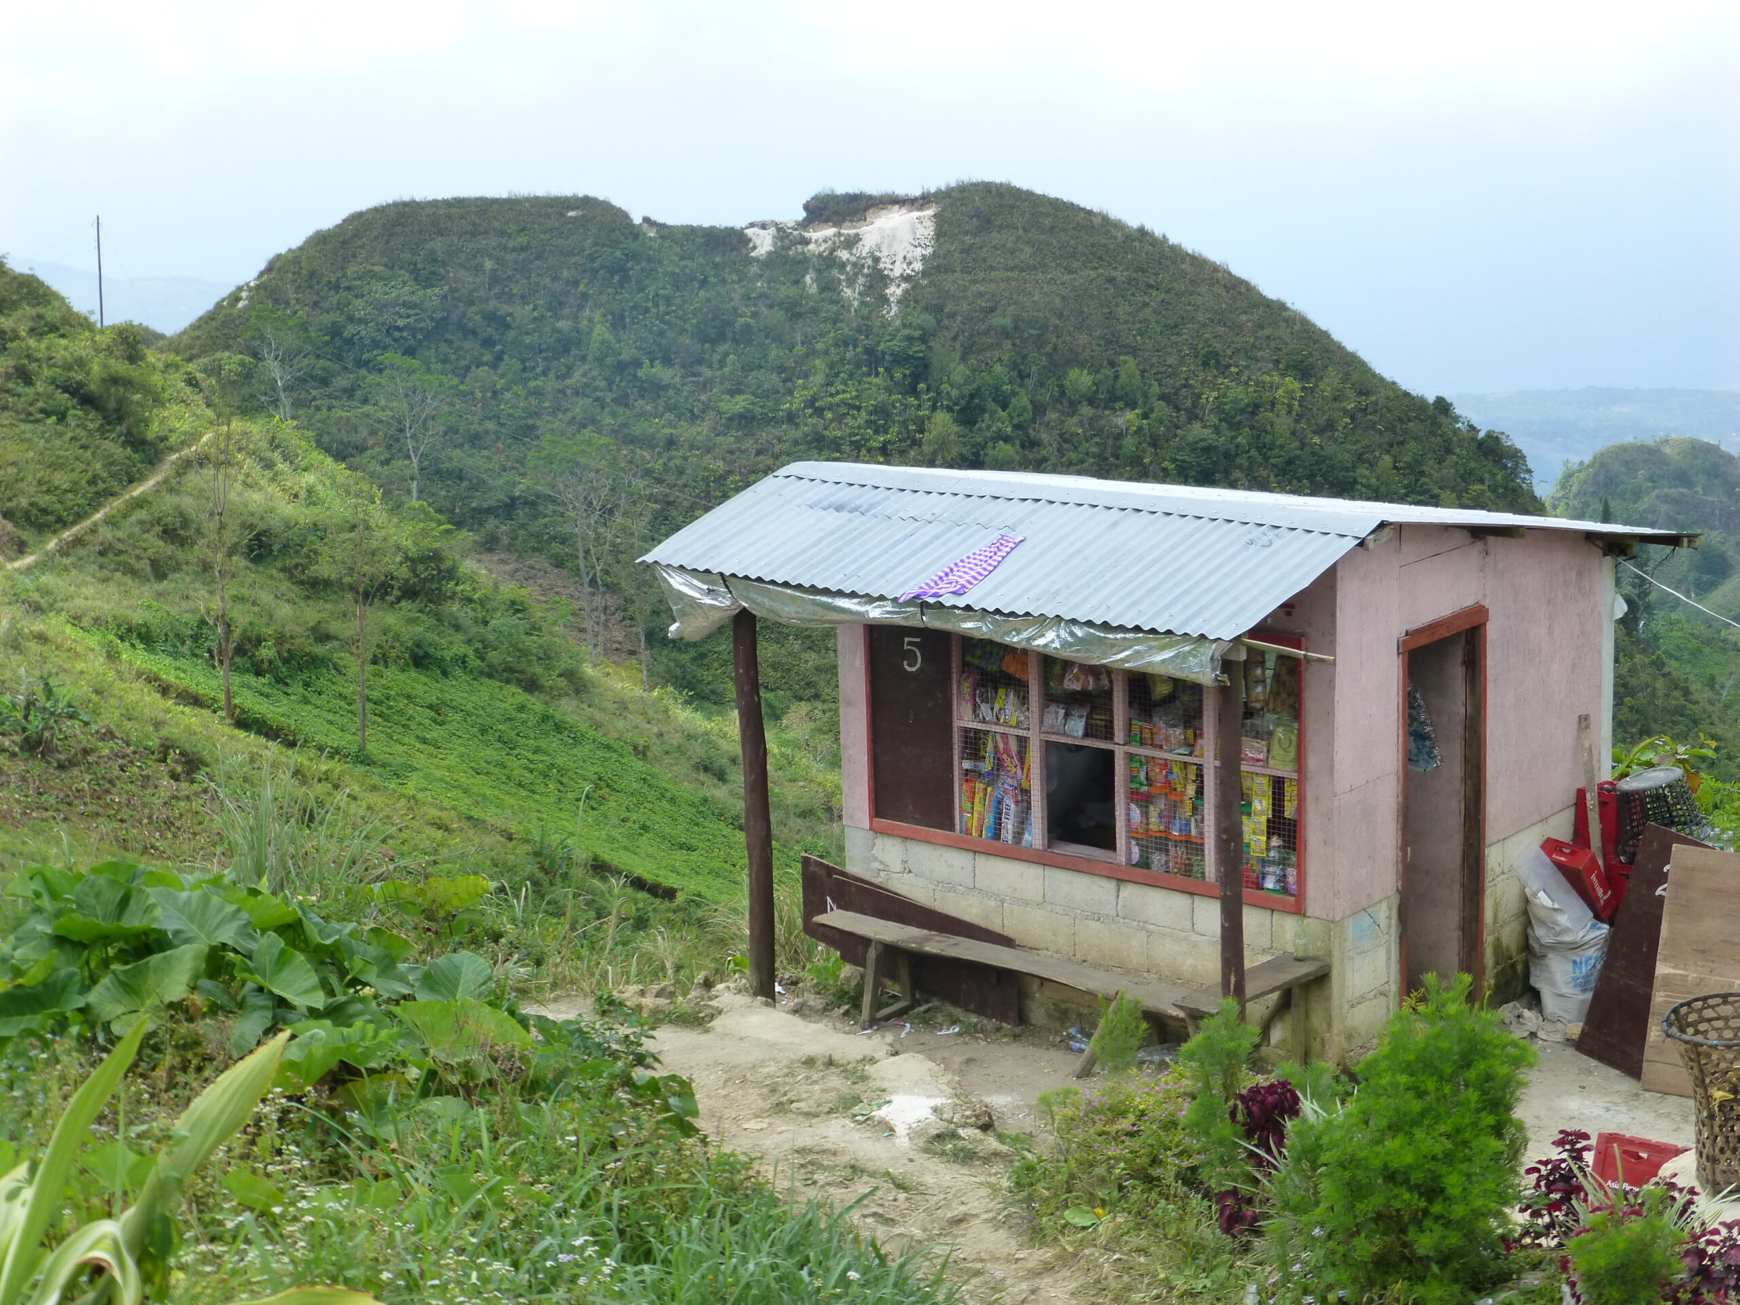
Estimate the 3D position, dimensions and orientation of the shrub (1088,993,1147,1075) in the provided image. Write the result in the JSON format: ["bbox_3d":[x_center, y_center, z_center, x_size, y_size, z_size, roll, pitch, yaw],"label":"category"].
[{"bbox_3d":[1.000,1.553,12.600,0.240,0.370,0.240,-2,12,0],"label":"shrub"}]

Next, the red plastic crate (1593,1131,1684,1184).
[{"bbox_3d":[2.975,1.945,11.896,0.320,0.260,0.360,6,3,31],"label":"red plastic crate"}]

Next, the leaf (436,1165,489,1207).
[{"bbox_3d":[-1.426,1.861,10.900,0.190,0.095,0.150,-2,12,0],"label":"leaf"}]

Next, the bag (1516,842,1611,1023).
[{"bbox_3d":[3.177,1.293,14.350,0.400,0.740,0.360,-3,12,-5],"label":"bag"}]

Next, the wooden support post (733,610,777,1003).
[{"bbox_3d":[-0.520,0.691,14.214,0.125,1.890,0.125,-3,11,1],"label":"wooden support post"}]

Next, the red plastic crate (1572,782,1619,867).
[{"bbox_3d":[3.445,0.814,14.750,0.250,0.380,0.140,8,16,39],"label":"red plastic crate"}]

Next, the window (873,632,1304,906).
[{"bbox_3d":[0.935,0.395,14.092,2.420,1.210,0.120,8,16,39],"label":"window"}]

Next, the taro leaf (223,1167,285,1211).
[{"bbox_3d":[-2.151,1.883,10.900,0.210,0.100,0.170,-2,12,0],"label":"taro leaf"}]

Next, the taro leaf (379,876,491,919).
[{"bbox_3d":[-2.104,1.181,15.000,0.500,0.150,0.330,-2,12,0],"label":"taro leaf"}]

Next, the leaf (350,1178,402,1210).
[{"bbox_3d":[-1.731,1.895,10.900,0.180,0.080,0.140,-2,12,0],"label":"leaf"}]

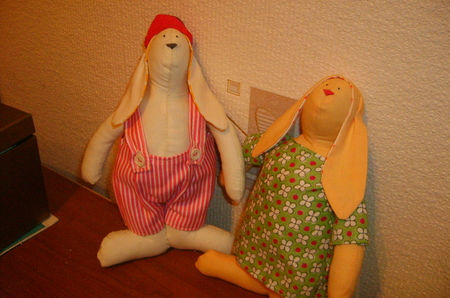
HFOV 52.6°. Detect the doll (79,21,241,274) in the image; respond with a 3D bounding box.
[{"bbox_3d":[-0.078,-0.013,0.575,0.200,0.304,0.114,0,19,-3],"label":"doll"}]

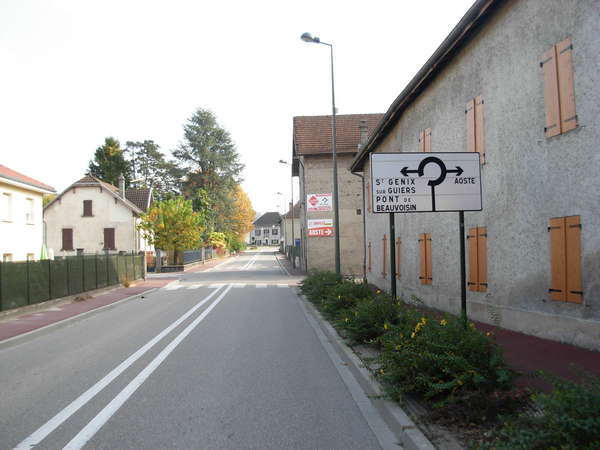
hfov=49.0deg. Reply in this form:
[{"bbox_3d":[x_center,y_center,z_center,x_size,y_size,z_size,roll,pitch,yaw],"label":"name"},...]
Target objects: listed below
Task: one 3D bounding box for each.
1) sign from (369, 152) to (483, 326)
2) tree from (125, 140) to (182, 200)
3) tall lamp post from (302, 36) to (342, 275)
[{"bbox_3d":[2.195,0.330,11.163,1.918,3.116,0.120,-1,-2,-8],"label":"sign"},{"bbox_3d":[-19.463,-3.072,88.232,7.600,16.042,7.600,-1,-2,-3],"label":"tree"},{"bbox_3d":[0.641,-1.998,21.576,1.120,8.571,0.350,-1,-2,-3],"label":"tall lamp post"}]

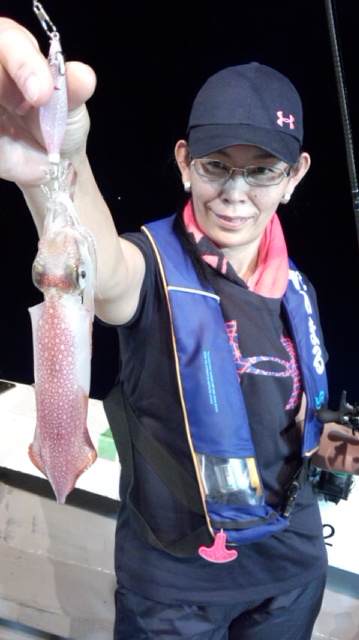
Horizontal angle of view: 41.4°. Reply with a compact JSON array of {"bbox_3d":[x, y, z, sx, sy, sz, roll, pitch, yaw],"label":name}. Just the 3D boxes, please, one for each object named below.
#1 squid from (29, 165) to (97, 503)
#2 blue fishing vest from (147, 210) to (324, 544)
[{"bbox_3d":[-0.063,0.007,0.255,0.036,0.175,0.029,-1,7,-6],"label":"squid"},{"bbox_3d":[0.080,0.077,0.735,0.275,0.470,0.210,-6,15,-28],"label":"blue fishing vest"}]

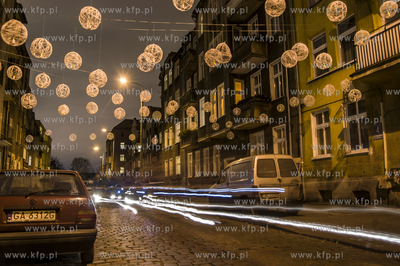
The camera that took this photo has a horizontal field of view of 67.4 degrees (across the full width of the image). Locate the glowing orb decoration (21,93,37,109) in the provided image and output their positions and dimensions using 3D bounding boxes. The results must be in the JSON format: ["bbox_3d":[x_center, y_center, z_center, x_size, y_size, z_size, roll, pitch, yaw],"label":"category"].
[{"bbox_3d":[-4.850,-0.900,8.510,0.460,0.460,0.460,-1,-10,0],"label":"glowing orb decoration"}]

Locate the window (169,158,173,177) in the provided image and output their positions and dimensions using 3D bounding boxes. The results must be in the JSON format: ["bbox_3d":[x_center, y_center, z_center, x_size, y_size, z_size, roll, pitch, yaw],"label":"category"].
[{"bbox_3d":[-3.212,3.869,33.558,0.200,2.027,1.250,3,-10,-22],"label":"window"}]

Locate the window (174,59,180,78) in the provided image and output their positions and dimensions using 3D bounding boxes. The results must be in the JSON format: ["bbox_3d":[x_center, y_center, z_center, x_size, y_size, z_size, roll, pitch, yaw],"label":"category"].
[{"bbox_3d":[-2.473,-6.874,32.112,0.150,1.700,1.400,3,-10,-22],"label":"window"}]

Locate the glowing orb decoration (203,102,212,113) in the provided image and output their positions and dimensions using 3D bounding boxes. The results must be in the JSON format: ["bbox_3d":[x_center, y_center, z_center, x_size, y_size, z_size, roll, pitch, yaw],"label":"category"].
[{"bbox_3d":[0.373,-1.146,13.470,0.400,0.400,0.400,3,-10,-20],"label":"glowing orb decoration"}]

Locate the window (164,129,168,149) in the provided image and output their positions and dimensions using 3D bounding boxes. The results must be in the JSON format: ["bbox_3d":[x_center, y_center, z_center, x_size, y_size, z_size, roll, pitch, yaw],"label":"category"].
[{"bbox_3d":[-4.093,0.739,36.297,0.200,2.100,1.350,3,-10,-20],"label":"window"}]

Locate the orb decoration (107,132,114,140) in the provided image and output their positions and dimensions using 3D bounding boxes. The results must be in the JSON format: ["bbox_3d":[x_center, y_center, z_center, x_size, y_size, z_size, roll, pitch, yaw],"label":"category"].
[{"bbox_3d":[-5.745,0.225,19.281,0.460,0.460,0.460,-1,-10,0],"label":"orb decoration"}]

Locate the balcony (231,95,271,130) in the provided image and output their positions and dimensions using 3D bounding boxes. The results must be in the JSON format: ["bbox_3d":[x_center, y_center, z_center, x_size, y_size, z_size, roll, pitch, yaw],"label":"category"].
[{"bbox_3d":[2.774,-0.983,16.786,0.942,1.083,2.559,3,-10,-20],"label":"balcony"}]

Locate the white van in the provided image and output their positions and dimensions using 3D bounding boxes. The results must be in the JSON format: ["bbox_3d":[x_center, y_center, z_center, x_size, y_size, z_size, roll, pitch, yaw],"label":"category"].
[{"bbox_3d":[1.657,1.827,10.542,1.720,1.800,4.110,2,-10,-19],"label":"white van"}]

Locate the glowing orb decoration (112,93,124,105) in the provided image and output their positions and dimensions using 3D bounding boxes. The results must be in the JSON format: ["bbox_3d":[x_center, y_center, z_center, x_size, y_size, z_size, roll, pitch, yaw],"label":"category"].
[{"bbox_3d":[-3.260,-1.340,11.885,0.460,0.460,0.460,-1,-10,0],"label":"glowing orb decoration"}]

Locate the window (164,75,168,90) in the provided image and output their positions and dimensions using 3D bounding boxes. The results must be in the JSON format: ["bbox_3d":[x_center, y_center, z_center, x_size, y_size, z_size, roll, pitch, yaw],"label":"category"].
[{"bbox_3d":[-4.054,-6.144,36.491,0.150,2.000,1.300,2,-10,-21],"label":"window"}]

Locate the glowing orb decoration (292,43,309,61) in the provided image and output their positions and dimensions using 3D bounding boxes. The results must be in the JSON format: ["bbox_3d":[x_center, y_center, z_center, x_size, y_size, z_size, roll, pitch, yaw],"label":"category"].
[{"bbox_3d":[2.412,-1.939,7.193,0.420,0.420,0.420,3,-10,-20],"label":"glowing orb decoration"}]

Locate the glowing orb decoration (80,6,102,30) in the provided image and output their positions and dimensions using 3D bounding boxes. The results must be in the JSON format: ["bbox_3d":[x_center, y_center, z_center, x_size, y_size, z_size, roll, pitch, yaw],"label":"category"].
[{"bbox_3d":[-1.973,-2.067,5.400,0.400,0.400,0.400,3,-10,-22],"label":"glowing orb decoration"}]

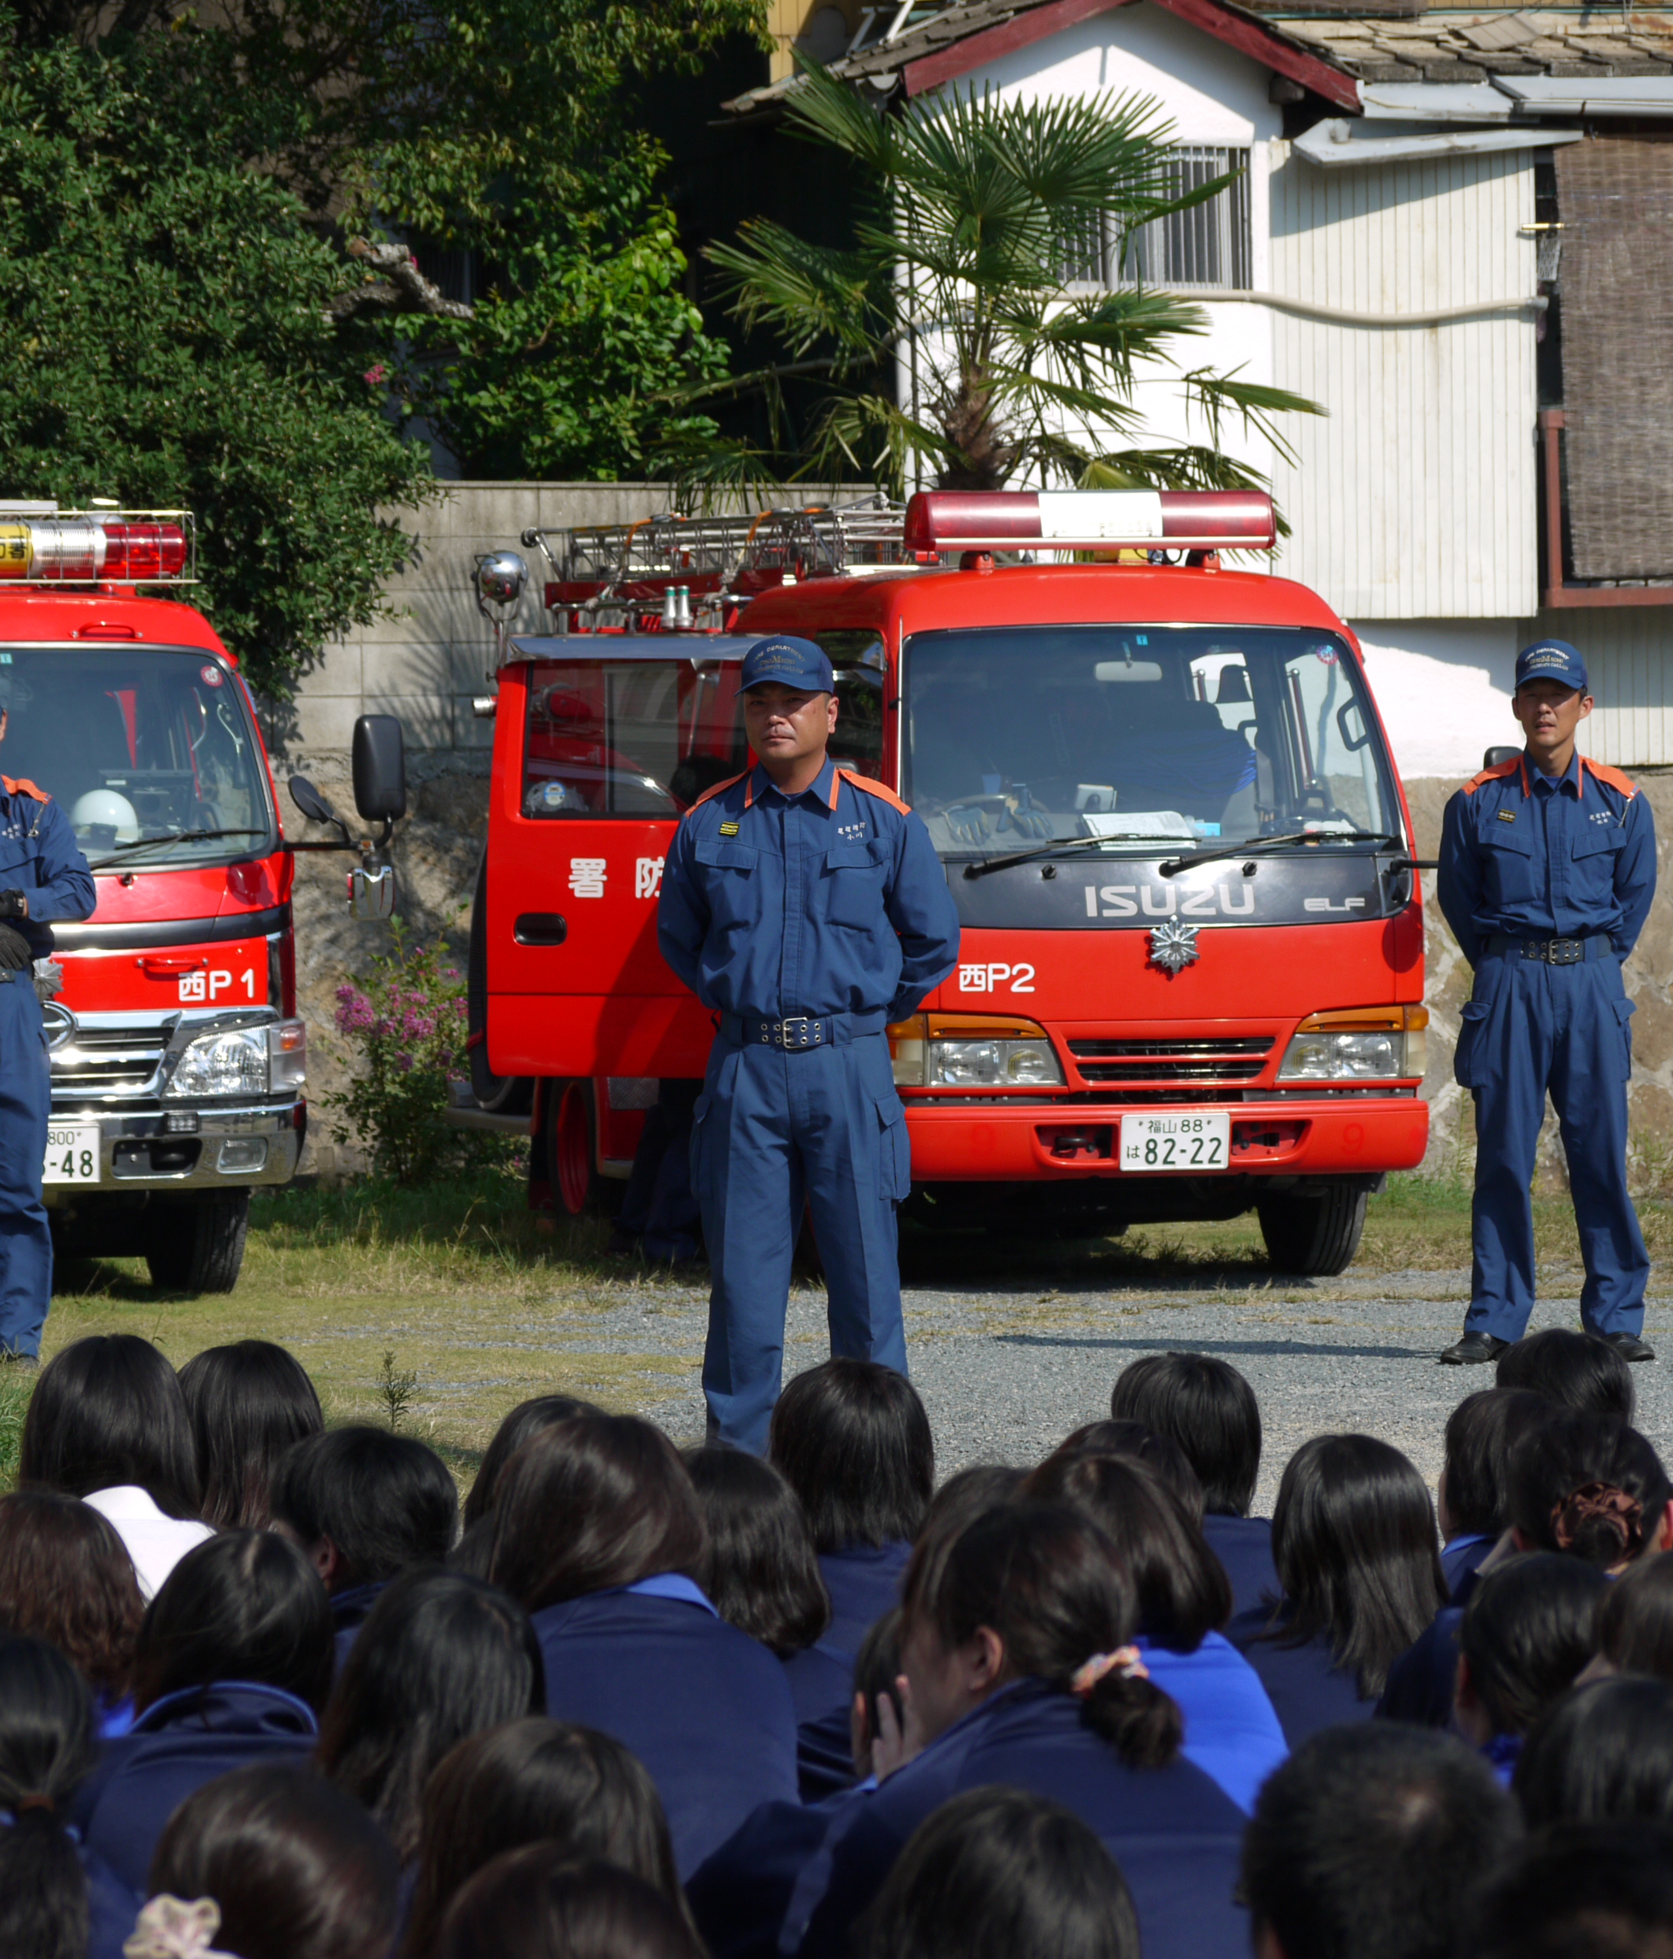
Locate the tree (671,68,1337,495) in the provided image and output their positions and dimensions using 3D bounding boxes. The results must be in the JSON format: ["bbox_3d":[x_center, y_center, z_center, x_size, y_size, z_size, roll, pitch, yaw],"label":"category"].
[{"bbox_3d":[0.580,-1.280,40.000,2.300,4.200,2.300,0,1,0],"label":"tree"}]

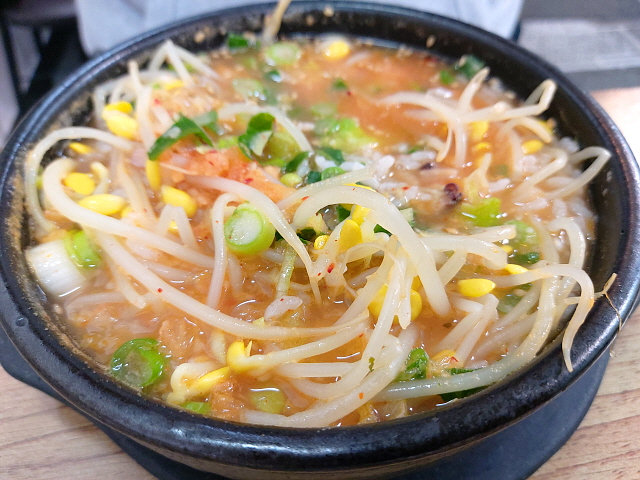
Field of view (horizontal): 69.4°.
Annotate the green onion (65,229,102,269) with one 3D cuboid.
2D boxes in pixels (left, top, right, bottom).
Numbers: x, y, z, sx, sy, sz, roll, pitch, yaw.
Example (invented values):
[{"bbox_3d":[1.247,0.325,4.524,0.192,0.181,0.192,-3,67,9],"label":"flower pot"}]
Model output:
[{"bbox_3d":[-0.061,0.002,0.119,0.007,0.009,0.006,-34,58,-24],"label":"green onion"}]

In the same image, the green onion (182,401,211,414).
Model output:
[{"bbox_3d":[-0.026,0.035,0.095,0.007,0.004,0.006,0,50,0],"label":"green onion"}]

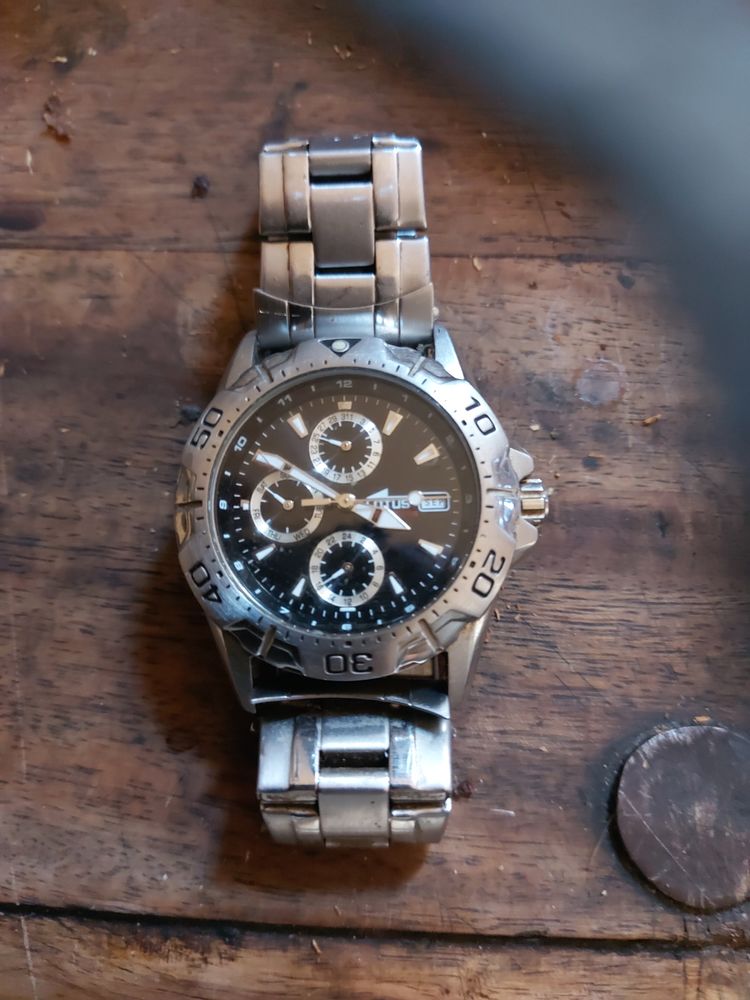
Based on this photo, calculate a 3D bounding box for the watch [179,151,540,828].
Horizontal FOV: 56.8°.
[{"bbox_3d":[-0.001,-0.002,0.098,0.046,0.027,0.094,-1,80,0],"label":"watch"}]

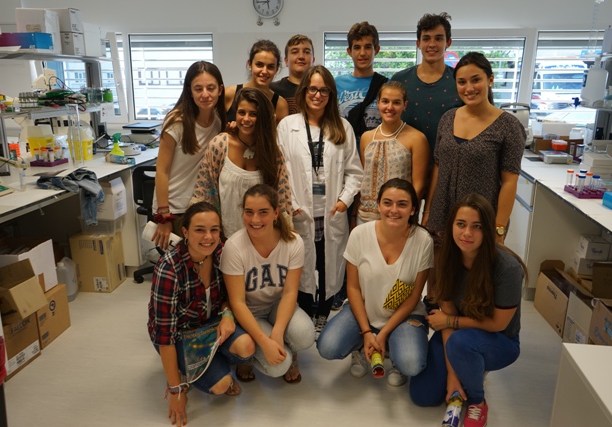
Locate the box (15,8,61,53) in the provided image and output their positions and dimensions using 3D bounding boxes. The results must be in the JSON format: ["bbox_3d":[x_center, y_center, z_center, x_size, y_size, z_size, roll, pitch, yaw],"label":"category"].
[{"bbox_3d":[-2.185,-1.488,4.090,0.227,0.335,0.212,0,15,-1],"label":"box"}]

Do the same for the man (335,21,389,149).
[{"bbox_3d":[0.335,-0.231,3.172,0.470,1.861,0.290,1,15,3],"label":"man"}]

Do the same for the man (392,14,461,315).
[{"bbox_3d":[0.744,-0.232,3.110,0.490,1.898,0.300,2,15,6],"label":"man"}]

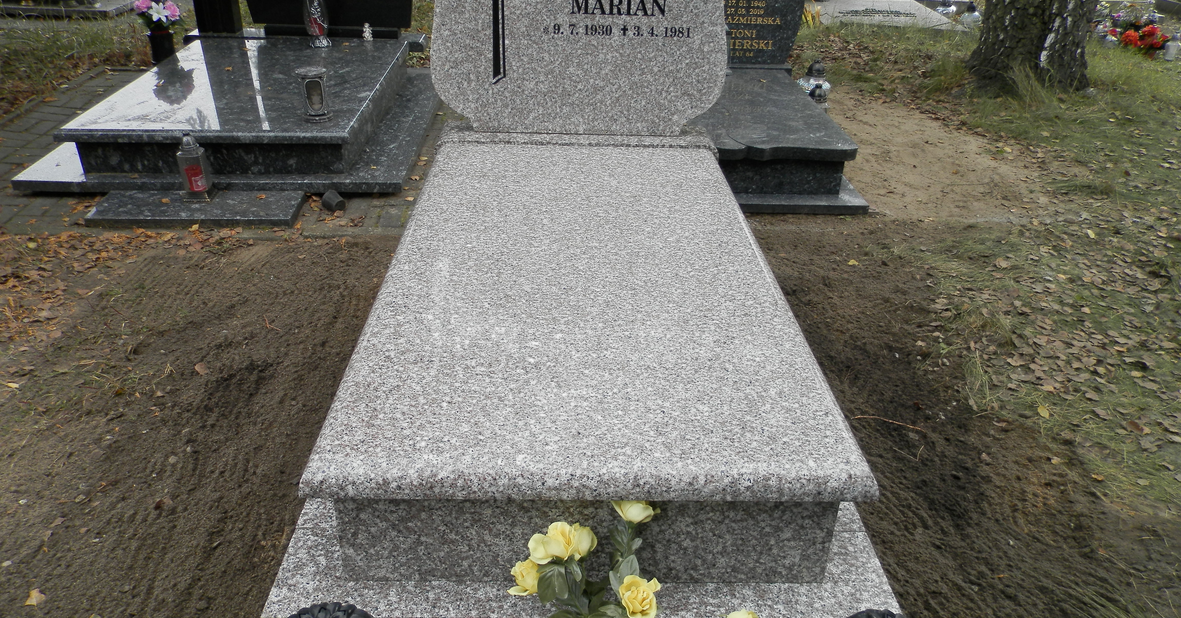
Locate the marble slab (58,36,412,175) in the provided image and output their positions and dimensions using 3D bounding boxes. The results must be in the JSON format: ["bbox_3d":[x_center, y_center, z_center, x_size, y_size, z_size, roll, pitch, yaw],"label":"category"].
[{"bbox_3d":[-1.414,-0.914,3.706,1.020,0.215,1.430,0,28,-3],"label":"marble slab"}]

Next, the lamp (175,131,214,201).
[{"bbox_3d":[-1.364,-0.492,2.946,0.089,0.222,0.089,0,28,-4],"label":"lamp"}]

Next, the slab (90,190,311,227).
[{"bbox_3d":[-1.537,-0.397,3.337,0.750,0.036,0.310,0,29,-3],"label":"slab"}]

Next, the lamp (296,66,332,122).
[{"bbox_3d":[-1.115,-0.867,3.458,0.122,0.195,0.122,-2,30,-8],"label":"lamp"}]

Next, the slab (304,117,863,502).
[{"bbox_3d":[-0.018,-0.154,2.031,0.855,0.060,1.776,1,28,-2],"label":"slab"}]

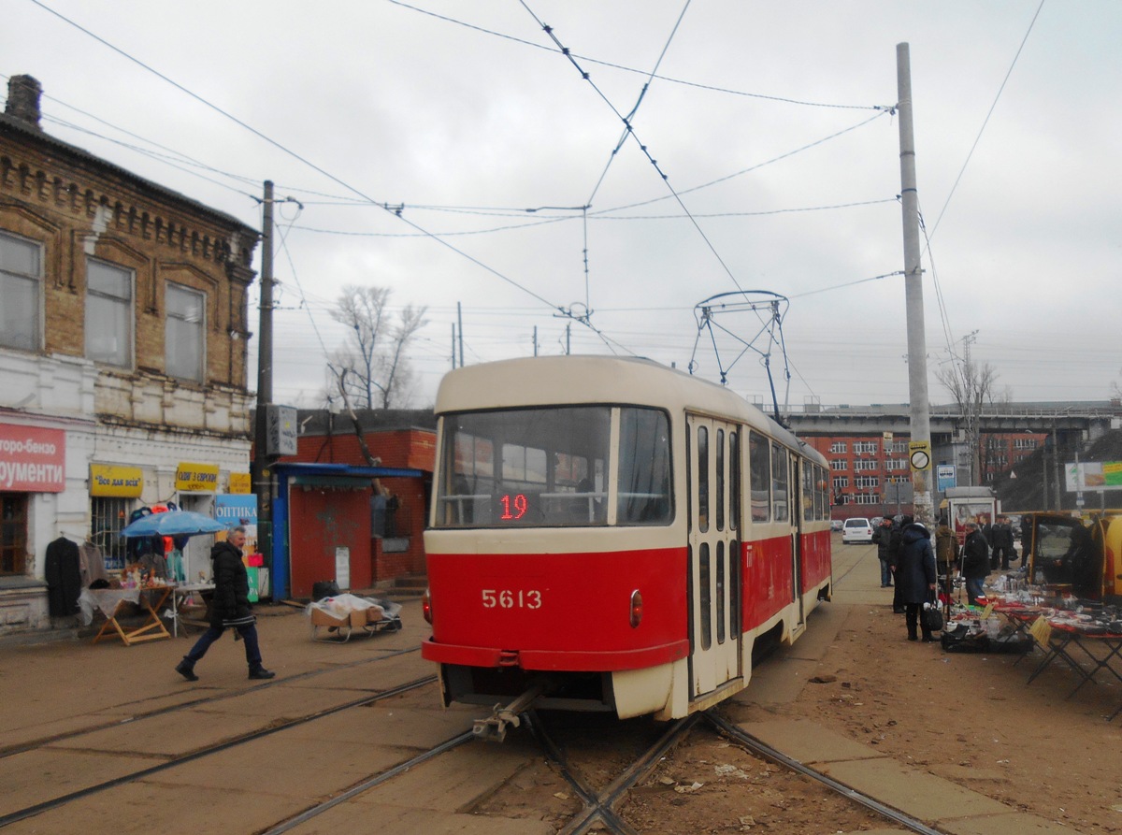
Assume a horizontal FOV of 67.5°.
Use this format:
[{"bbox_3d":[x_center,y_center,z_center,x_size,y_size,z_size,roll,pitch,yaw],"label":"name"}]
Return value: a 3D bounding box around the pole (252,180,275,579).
[{"bbox_3d":[-7.562,-0.899,21.599,0.360,10.875,0.360,1,-8,-19],"label":"pole"}]

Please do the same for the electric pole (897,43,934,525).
[{"bbox_3d":[6.884,-2.004,16.365,0.370,11.217,0.370,-3,-7,23],"label":"electric pole"}]

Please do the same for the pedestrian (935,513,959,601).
[{"bbox_3d":[8.197,2.971,18.004,0.580,1.718,0.420,-4,-8,24],"label":"pedestrian"}]

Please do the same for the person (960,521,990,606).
[{"bbox_3d":[7.509,2.636,15.201,0.460,1.640,0.500,2,-7,-21],"label":"person"}]

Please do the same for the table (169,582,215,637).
[{"bbox_3d":[-5.824,3.010,13.244,0.620,0.730,1.050,-3,-7,19],"label":"table"}]

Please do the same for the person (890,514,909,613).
[{"bbox_3d":[6.061,2.585,14.905,0.520,1.710,0.420,-5,-8,33],"label":"person"}]

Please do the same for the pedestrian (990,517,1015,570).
[{"bbox_3d":[13.960,3.986,26.751,0.660,1.735,0.420,-5,-8,27],"label":"pedestrian"}]

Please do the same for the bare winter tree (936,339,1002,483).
[{"bbox_3d":[28.135,1.901,58.788,5.200,13.554,5.200,-5,-8,25],"label":"bare winter tree"}]

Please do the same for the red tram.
[{"bbox_3d":[2.296,1.652,12.202,2.500,3.050,14.000,-4,-8,22],"label":"red tram"}]

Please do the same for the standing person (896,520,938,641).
[{"bbox_3d":[4.937,2.230,11.600,0.560,1.630,0.440,-5,-8,33],"label":"standing person"}]

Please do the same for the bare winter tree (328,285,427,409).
[{"bbox_3d":[-17.927,-6.569,82.000,9.800,13.000,9.000,0,-6,0],"label":"bare winter tree"}]

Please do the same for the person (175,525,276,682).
[{"bbox_3d":[-3.700,2.021,9.302,0.950,1.660,0.530,0,-6,-3],"label":"person"}]

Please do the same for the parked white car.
[{"bbox_3d":[19.006,7.299,53.652,1.760,1.570,4.300,-3,-7,20],"label":"parked white car"}]

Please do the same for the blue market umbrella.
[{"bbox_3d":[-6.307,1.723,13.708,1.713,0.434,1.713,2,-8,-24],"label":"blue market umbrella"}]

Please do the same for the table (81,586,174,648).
[{"bbox_3d":[-6.304,2.904,12.466,0.780,0.760,1.020,-2,-7,17],"label":"table"}]

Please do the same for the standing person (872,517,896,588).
[{"bbox_3d":[8.107,3.365,21.212,0.600,1.759,0.420,-5,-8,26],"label":"standing person"}]

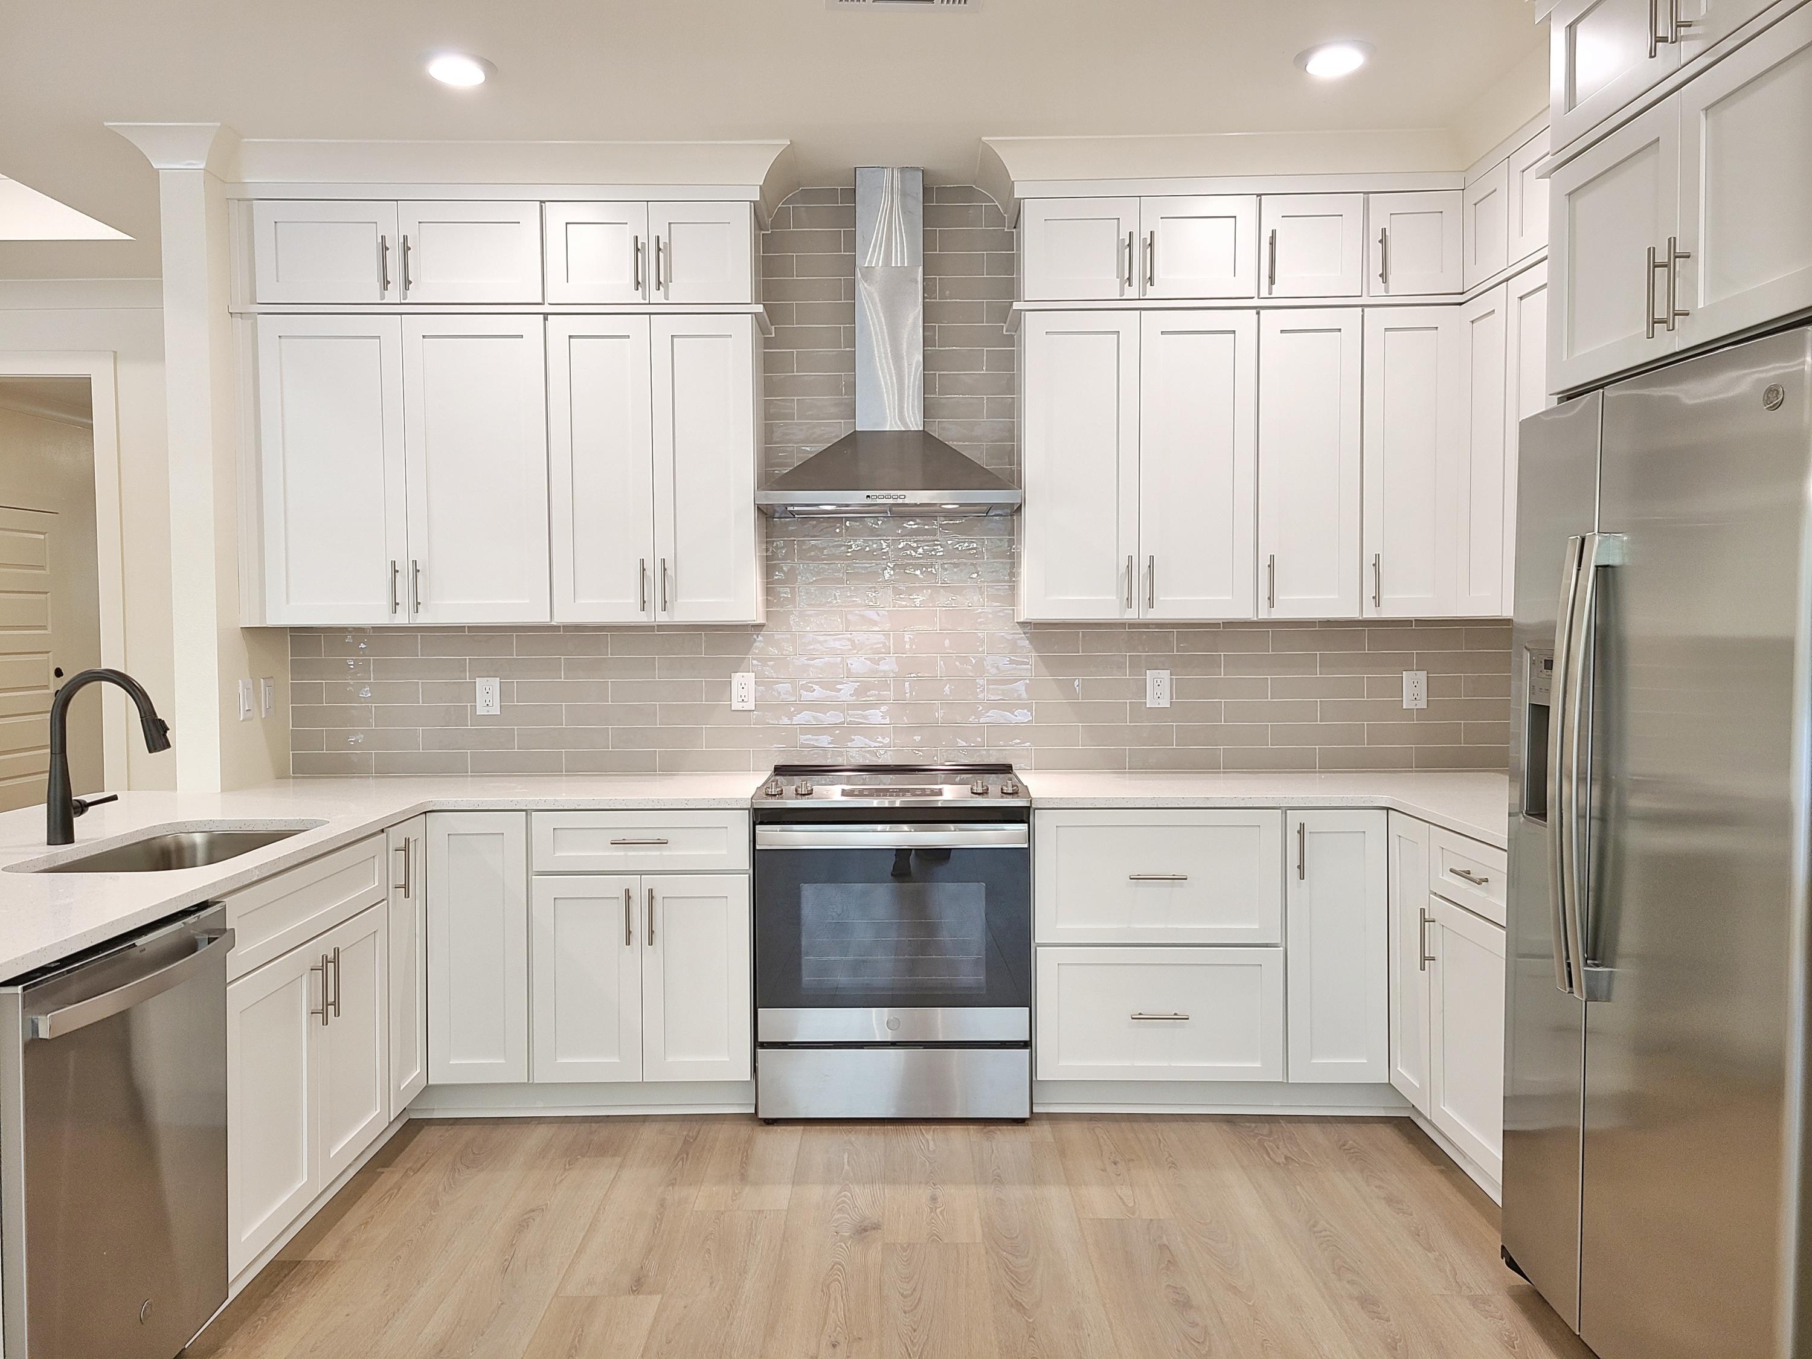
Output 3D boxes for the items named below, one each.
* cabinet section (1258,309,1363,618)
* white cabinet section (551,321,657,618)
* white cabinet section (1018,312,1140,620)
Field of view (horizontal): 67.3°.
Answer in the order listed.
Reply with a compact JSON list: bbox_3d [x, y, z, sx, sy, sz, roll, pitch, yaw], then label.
[{"bbox_3d":[1.186,-0.637,4.151,0.308,0.908,0.330,0,3,0],"label":"cabinet section"},{"bbox_3d":[-0.890,-0.626,4.158,0.306,0.904,0.315,0,3,0],"label":"white cabinet section"},{"bbox_3d":[0.520,-0.633,4.146,0.341,0.904,0.315,0,3,0],"label":"white cabinet section"}]

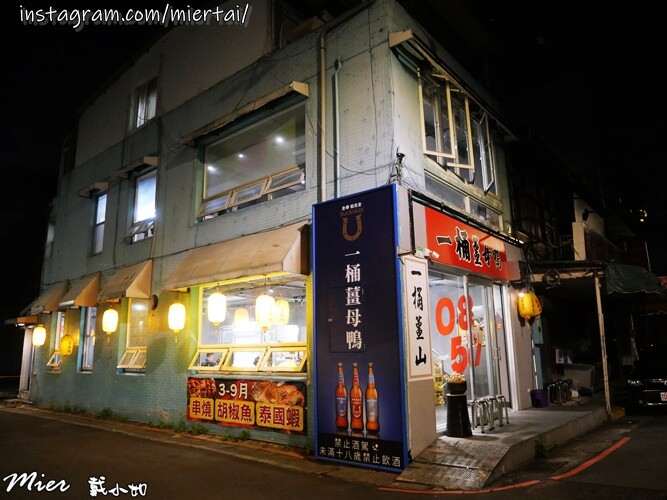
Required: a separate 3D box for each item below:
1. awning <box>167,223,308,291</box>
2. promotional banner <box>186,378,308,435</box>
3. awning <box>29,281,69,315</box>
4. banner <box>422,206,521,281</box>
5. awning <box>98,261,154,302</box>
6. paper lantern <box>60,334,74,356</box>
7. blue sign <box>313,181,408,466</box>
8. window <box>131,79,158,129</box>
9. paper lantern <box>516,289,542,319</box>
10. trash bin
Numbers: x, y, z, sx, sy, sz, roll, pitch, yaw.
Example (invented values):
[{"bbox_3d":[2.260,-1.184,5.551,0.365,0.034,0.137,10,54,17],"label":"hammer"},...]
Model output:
[{"bbox_3d":[-1.932,0.147,8.646,3.469,1.023,0.627,-11,-15,38],"label":"awning"},{"bbox_3d":[-1.694,2.773,8.316,3.271,0.836,0.045,-11,-15,38],"label":"promotional banner"},{"bbox_3d":[-8.488,1.416,13.755,1.221,0.973,0.577,-11,-15,38],"label":"awning"},{"bbox_3d":[2.613,0.049,8.397,0.100,0.820,3.990,-11,-15,38],"label":"banner"},{"bbox_3d":[-4.948,0.745,10.922,1.392,0.930,0.550,-11,-15,38],"label":"awning"},{"bbox_3d":[-6.912,2.489,12.025,0.346,0.572,0.346,-11,-15,38],"label":"paper lantern"},{"bbox_3d":[0.326,1.052,6.677,1.465,3.811,0.110,-10,-15,35],"label":"blue sign"},{"bbox_3d":[-5.158,-3.923,12.680,1.243,1.277,0.113,-11,-15,38],"label":"window"},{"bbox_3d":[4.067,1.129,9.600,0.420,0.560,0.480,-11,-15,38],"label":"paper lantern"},{"bbox_3d":[4.363,3.147,9.845,0.380,0.365,0.380,-11,-15,38],"label":"trash bin"}]

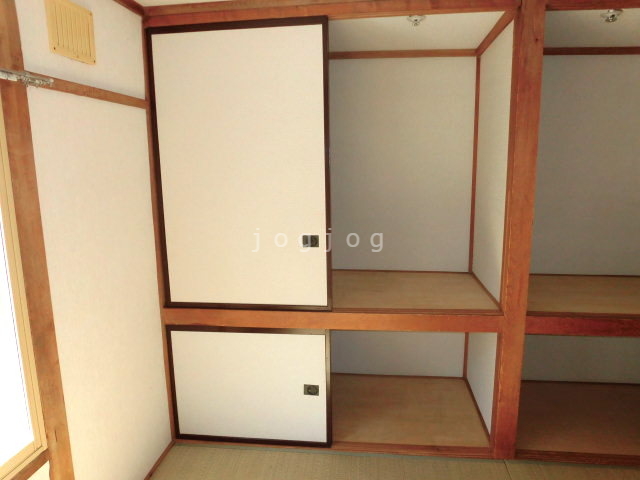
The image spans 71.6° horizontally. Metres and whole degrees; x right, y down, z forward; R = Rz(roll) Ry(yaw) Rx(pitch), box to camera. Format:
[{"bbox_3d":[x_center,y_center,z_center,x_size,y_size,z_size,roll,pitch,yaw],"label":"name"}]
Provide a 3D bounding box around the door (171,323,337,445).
[{"bbox_3d":[-0.376,0.780,2.380,0.870,0.655,0.030,0,9,7],"label":"door"}]

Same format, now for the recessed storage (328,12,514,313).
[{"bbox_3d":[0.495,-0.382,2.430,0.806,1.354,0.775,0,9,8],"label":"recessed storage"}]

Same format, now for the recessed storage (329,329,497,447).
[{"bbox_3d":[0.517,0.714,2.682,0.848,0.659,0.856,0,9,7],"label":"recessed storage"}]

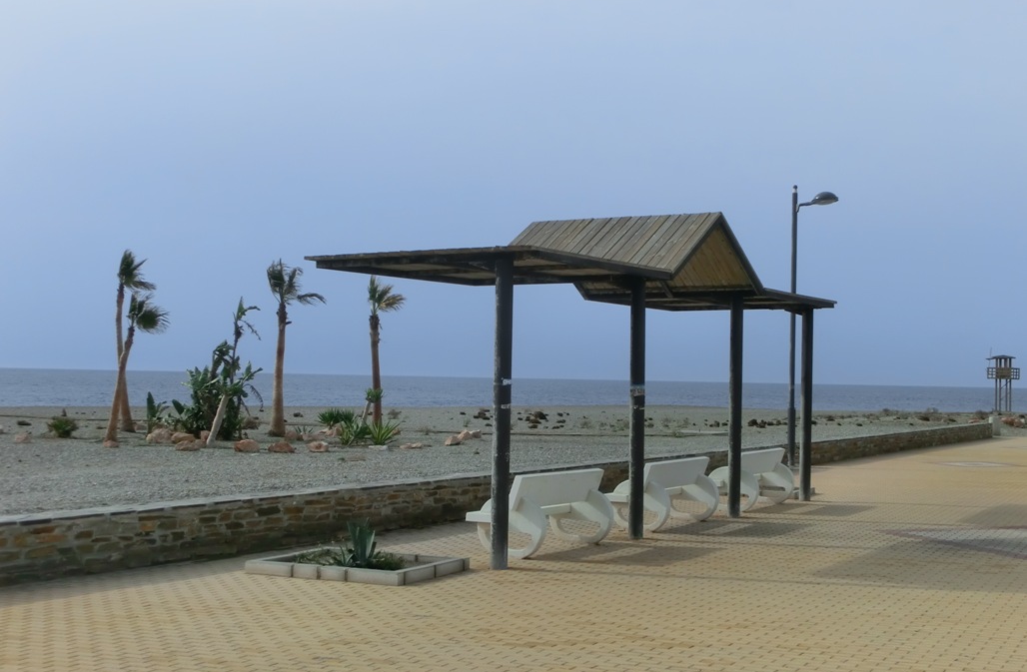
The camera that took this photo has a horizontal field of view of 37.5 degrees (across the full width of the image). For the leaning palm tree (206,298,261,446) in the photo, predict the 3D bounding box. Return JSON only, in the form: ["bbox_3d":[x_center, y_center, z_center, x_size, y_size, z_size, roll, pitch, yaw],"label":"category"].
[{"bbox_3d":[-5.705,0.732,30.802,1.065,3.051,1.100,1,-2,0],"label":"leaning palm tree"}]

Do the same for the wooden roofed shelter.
[{"bbox_3d":[1.247,0.408,18.083,2.583,3.679,8.905,0,-2,29],"label":"wooden roofed shelter"}]

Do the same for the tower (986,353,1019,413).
[{"bbox_3d":[46.891,4.595,145.000,2.600,5.553,2.600,0,-2,39],"label":"tower"}]

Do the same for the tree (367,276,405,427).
[{"bbox_3d":[-4.141,0.458,49.577,1.207,4.910,1.250,1,-2,0],"label":"tree"}]

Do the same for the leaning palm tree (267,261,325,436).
[{"bbox_3d":[-5.429,0.311,37.635,1.398,4.398,1.400,1,-2,0],"label":"leaning palm tree"}]

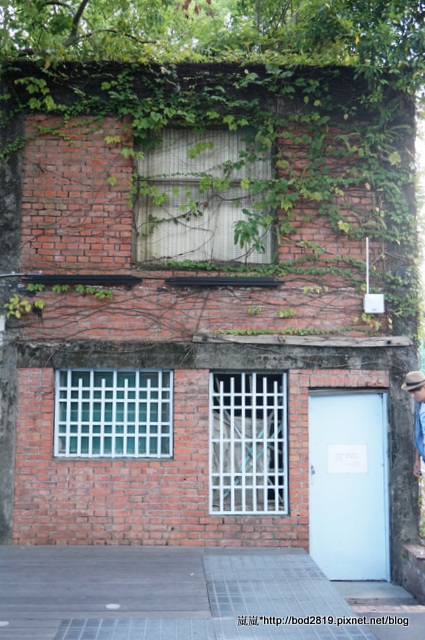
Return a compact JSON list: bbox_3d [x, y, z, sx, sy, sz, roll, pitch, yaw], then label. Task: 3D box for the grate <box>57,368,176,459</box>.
[{"bbox_3d":[-1.007,0.962,7.333,1.210,0.899,0.070,0,-5,-2],"label":"grate"}]

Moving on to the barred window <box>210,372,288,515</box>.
[{"bbox_3d":[0.377,1.270,7.373,0.798,1.457,0.090,0,-5,-2],"label":"barred window"}]

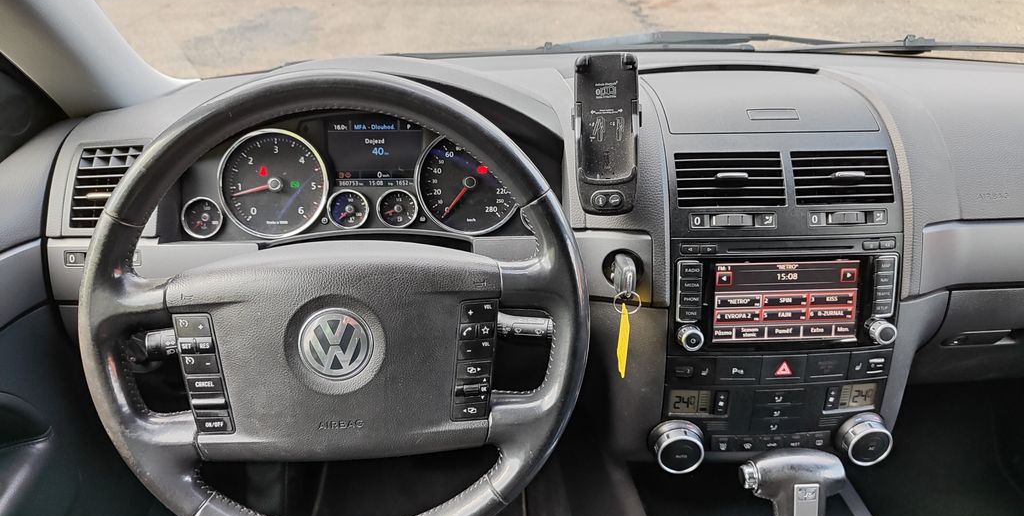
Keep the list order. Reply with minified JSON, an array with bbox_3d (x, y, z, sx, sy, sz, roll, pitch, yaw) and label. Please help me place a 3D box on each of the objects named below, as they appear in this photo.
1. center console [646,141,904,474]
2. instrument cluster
[{"bbox_3d":[0.263,0.045,0.685,0.240,0.320,0.095,-1,9,-4],"label":"center console"},{"bbox_3d":[-0.150,-0.089,0.742,0.390,0.140,0.075,-1,5,-4],"label":"instrument cluster"}]

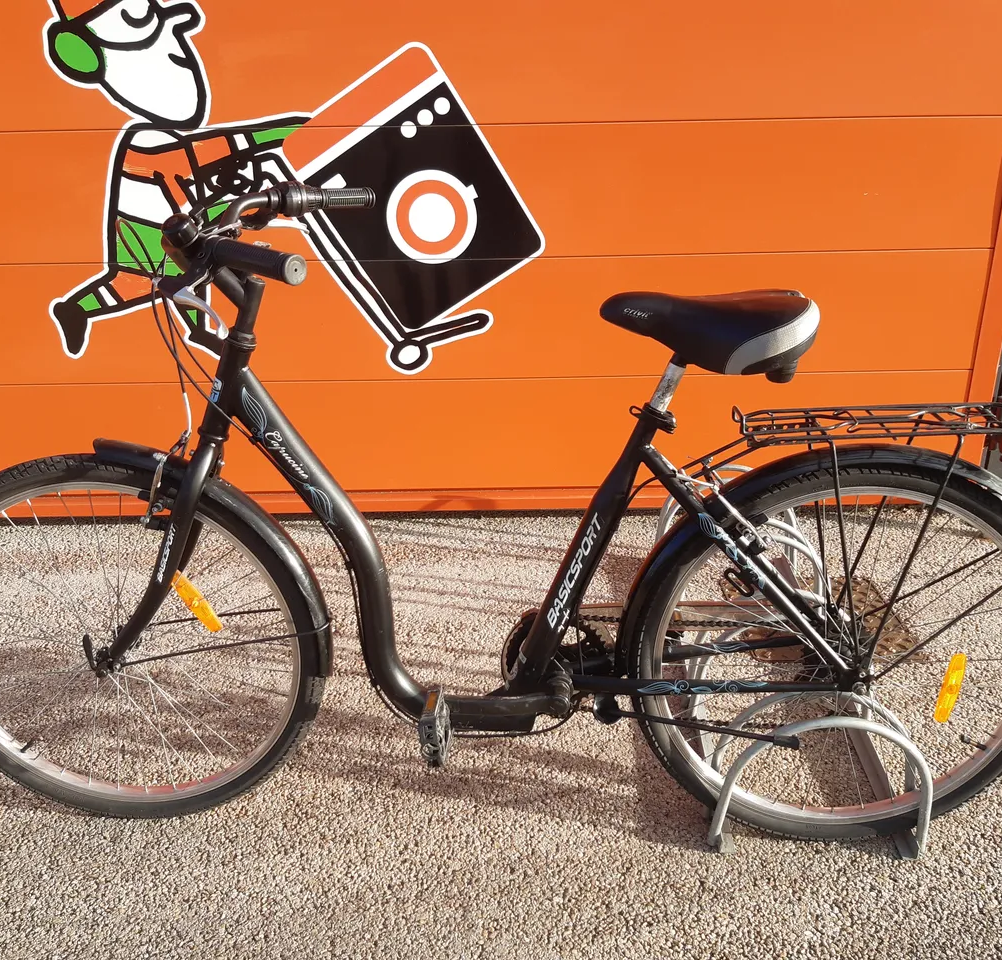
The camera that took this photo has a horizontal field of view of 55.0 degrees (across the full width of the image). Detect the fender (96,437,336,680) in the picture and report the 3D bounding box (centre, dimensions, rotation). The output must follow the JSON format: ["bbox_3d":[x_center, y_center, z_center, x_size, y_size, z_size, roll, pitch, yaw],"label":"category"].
[{"bbox_3d":[-0.423,0.126,1.454,0.332,0.402,0.060,-1,21,1],"label":"fender"}]

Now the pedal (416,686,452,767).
[{"bbox_3d":[-0.092,0.352,1.360,0.042,0.064,0.095,0,21,4],"label":"pedal"}]

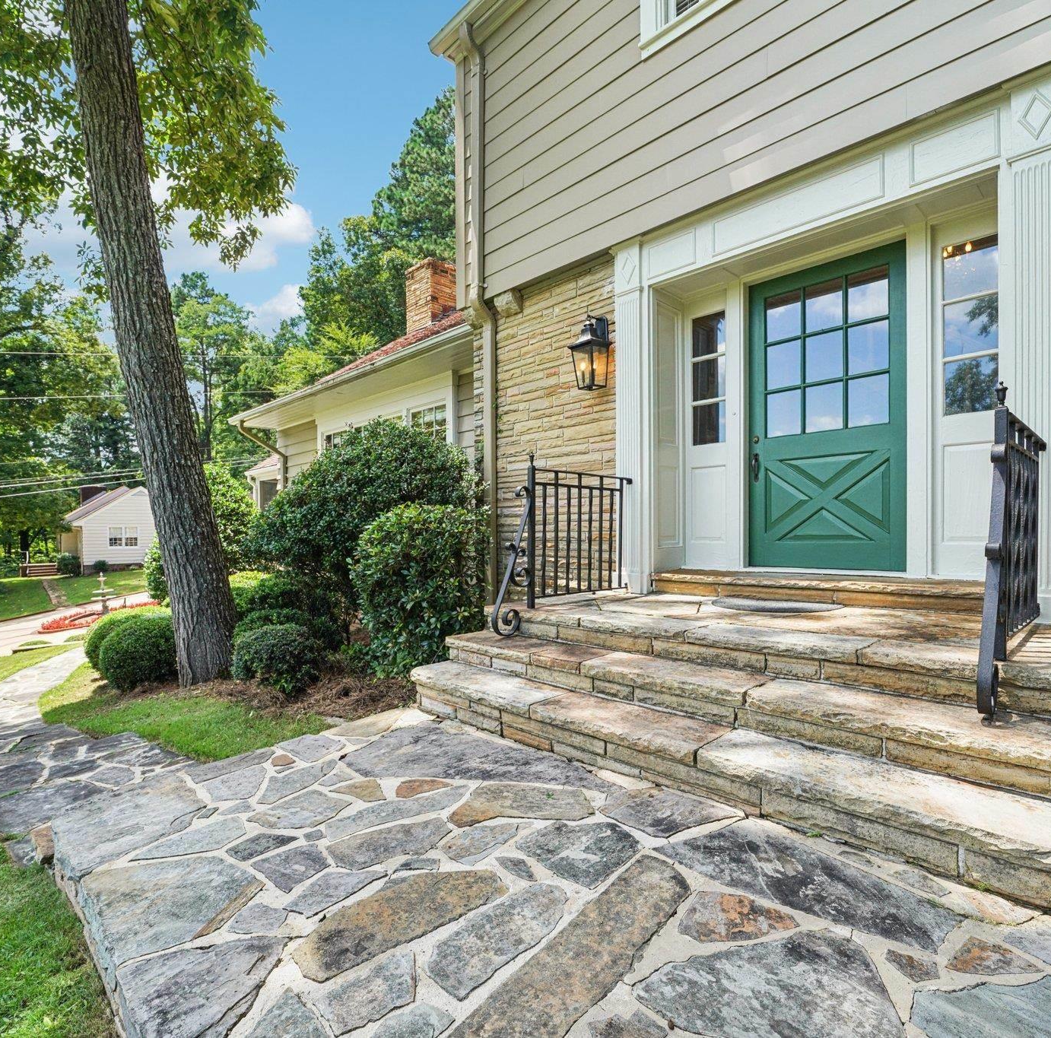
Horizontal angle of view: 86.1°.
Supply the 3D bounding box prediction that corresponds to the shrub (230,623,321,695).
[{"bbox_3d":[-1.712,0.958,3.850,0.580,0.500,0.560,-1,-1,43],"label":"shrub"}]

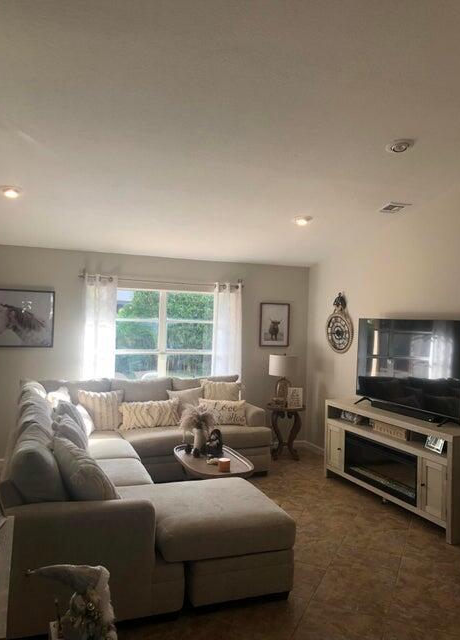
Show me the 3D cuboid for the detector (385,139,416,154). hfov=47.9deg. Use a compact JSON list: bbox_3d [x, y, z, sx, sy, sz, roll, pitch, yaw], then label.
[{"bbox_3d":[1.248,-1.278,3.813,0.200,0.045,0.200,-2,-10,0],"label":"detector"}]

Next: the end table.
[{"bbox_3d":[0.701,1.388,6.459,0.470,0.635,0.460,2,-1,-21],"label":"end table"}]

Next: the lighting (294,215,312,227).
[{"bbox_3d":[0.745,-1.008,5.247,0.185,0.040,0.185,-2,-10,0],"label":"lighting"}]

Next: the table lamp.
[{"bbox_3d":[0.678,0.754,6.525,0.365,0.644,0.365,2,-1,0],"label":"table lamp"}]

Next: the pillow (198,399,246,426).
[{"bbox_3d":[-0.084,1.033,5.780,0.520,0.310,0.140,2,-19,-7],"label":"pillow"}]

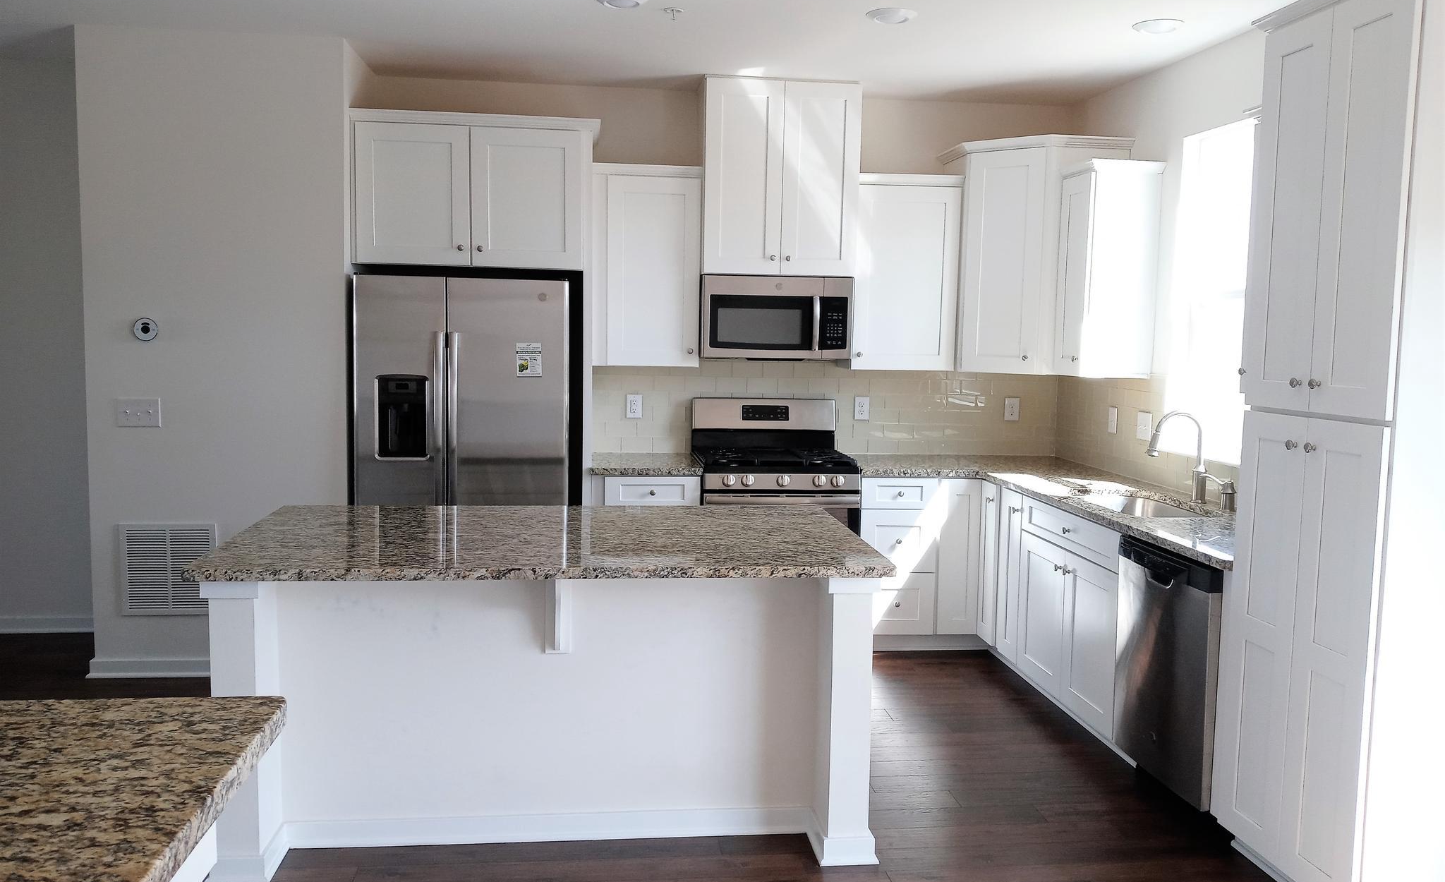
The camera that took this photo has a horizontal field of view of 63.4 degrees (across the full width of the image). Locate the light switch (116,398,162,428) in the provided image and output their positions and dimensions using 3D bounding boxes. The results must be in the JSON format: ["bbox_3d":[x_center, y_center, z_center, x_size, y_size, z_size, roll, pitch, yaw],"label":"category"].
[{"bbox_3d":[-2.502,-0.120,5.010,0.169,0.116,0.010,0,5,-7],"label":"light switch"}]

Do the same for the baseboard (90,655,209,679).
[{"bbox_3d":[-2.224,0.991,5.134,1.055,0.092,0.016,0,5,-7],"label":"baseboard"}]

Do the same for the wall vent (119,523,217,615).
[{"bbox_3d":[-2.402,0.562,5.072,0.405,0.401,0.018,0,5,-7],"label":"wall vent"}]

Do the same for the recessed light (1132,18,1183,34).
[{"bbox_3d":[1.679,-1.591,4.501,0.186,0.030,0.186,0,5,-7],"label":"recessed light"}]

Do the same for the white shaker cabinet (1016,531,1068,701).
[{"bbox_3d":[1.649,0.718,4.959,0.606,0.595,0.470,0,5,-7],"label":"white shaker cabinet"}]

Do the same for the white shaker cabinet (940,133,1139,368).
[{"bbox_3d":[1.602,-0.921,5.938,0.913,1.141,0.714,5,7,38],"label":"white shaker cabinet"}]

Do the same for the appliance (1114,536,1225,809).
[{"bbox_3d":[1.750,0.766,3.916,0.607,0.830,0.615,0,5,-7],"label":"appliance"}]

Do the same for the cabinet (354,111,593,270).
[{"bbox_3d":[-1.138,-1.143,5.515,1.076,0.669,0.656,0,5,-7],"label":"cabinet"}]

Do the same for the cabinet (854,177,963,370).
[{"bbox_3d":[0.899,-0.844,5.944,0.531,0.955,0.343,0,5,-7],"label":"cabinet"}]

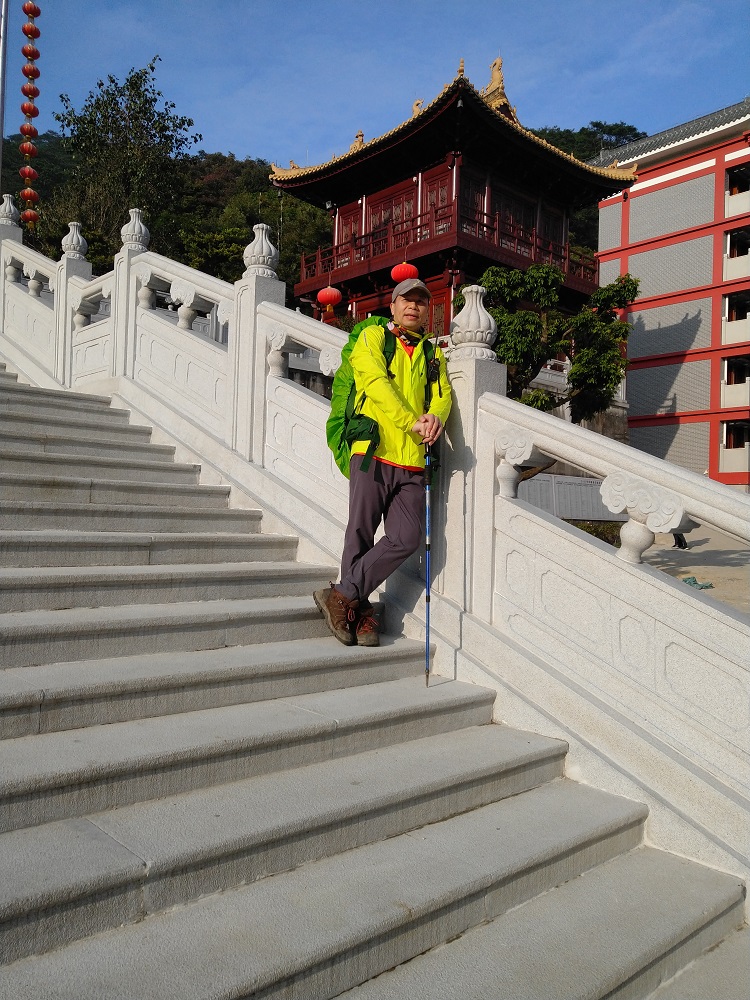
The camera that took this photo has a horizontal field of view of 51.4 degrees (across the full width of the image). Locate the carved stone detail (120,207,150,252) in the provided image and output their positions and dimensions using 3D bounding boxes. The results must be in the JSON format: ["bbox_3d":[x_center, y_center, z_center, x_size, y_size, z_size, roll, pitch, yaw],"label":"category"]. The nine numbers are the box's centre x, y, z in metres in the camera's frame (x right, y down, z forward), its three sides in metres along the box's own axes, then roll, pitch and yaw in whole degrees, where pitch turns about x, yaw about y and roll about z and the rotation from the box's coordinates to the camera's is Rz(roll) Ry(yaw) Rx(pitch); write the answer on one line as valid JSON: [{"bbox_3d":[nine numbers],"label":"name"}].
[{"bbox_3d":[-1.971,-2.222,6.420,0.235,0.360,0.235,3,-2,-43],"label":"carved stone detail"}]

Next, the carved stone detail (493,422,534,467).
[{"bbox_3d":[0.686,-0.234,3.532,0.170,0.190,0.215,3,-2,-43],"label":"carved stone detail"}]

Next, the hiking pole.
[{"bbox_3d":[0.233,0.260,3.375,0.034,1.090,0.034,0,-1,0],"label":"hiking pole"}]

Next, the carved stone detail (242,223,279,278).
[{"bbox_3d":[-0.744,-1.631,5.110,0.235,0.365,0.235,2,-1,0],"label":"carved stone detail"}]

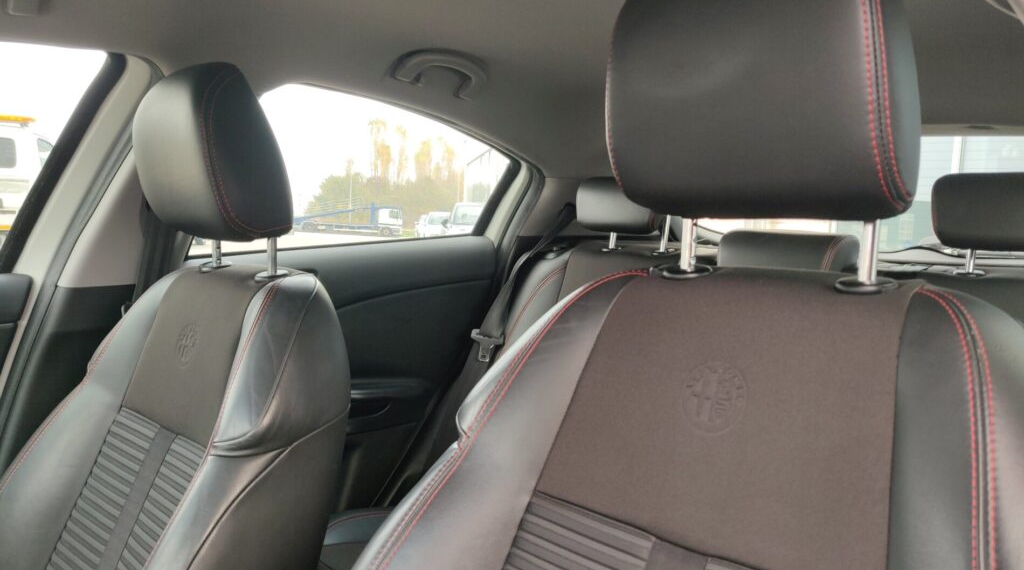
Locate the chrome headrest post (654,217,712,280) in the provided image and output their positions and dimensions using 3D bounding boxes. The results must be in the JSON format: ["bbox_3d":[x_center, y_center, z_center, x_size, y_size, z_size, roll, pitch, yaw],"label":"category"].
[{"bbox_3d":[0.159,-0.033,0.675,0.049,0.059,0.034,6,6,42],"label":"chrome headrest post"}]

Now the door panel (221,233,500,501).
[{"bbox_3d":[-0.321,0.202,1.629,0.100,0.610,0.790,6,6,42],"label":"door panel"}]

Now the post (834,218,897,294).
[{"bbox_3d":[0.275,-0.021,0.570,0.044,0.059,0.034,6,6,42],"label":"post"}]

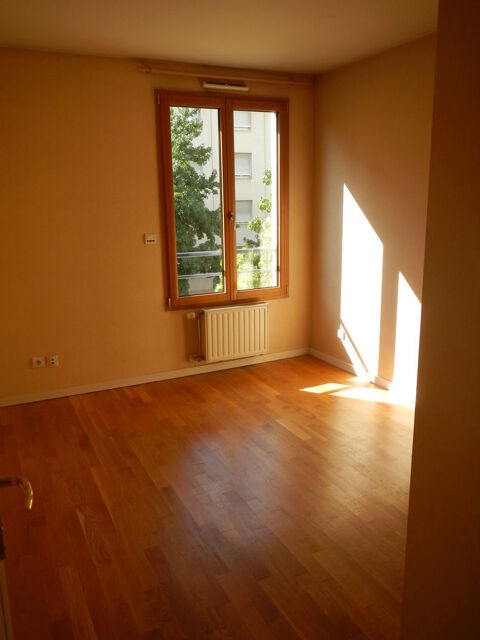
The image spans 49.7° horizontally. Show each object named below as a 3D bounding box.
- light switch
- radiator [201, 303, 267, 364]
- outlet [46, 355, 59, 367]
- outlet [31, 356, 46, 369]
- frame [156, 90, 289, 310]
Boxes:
[{"bbox_3d":[-0.702,-0.638,4.090,0.085,0.085,0.022,-7,16,-24],"label":"light switch"},{"bbox_3d":[-0.037,0.104,4.524,0.592,0.446,0.090,-7,16,-24],"label":"radiator"},{"bbox_3d":[-1.433,0.319,3.981,0.083,0.086,0.020,-7,16,-24],"label":"outlet"},{"bbox_3d":[-1.527,0.323,3.937,0.085,0.085,0.020,-7,16,-24],"label":"outlet"},{"bbox_3d":[-0.107,-0.967,4.323,1.149,1.683,0.080,-7,16,-24],"label":"frame"}]

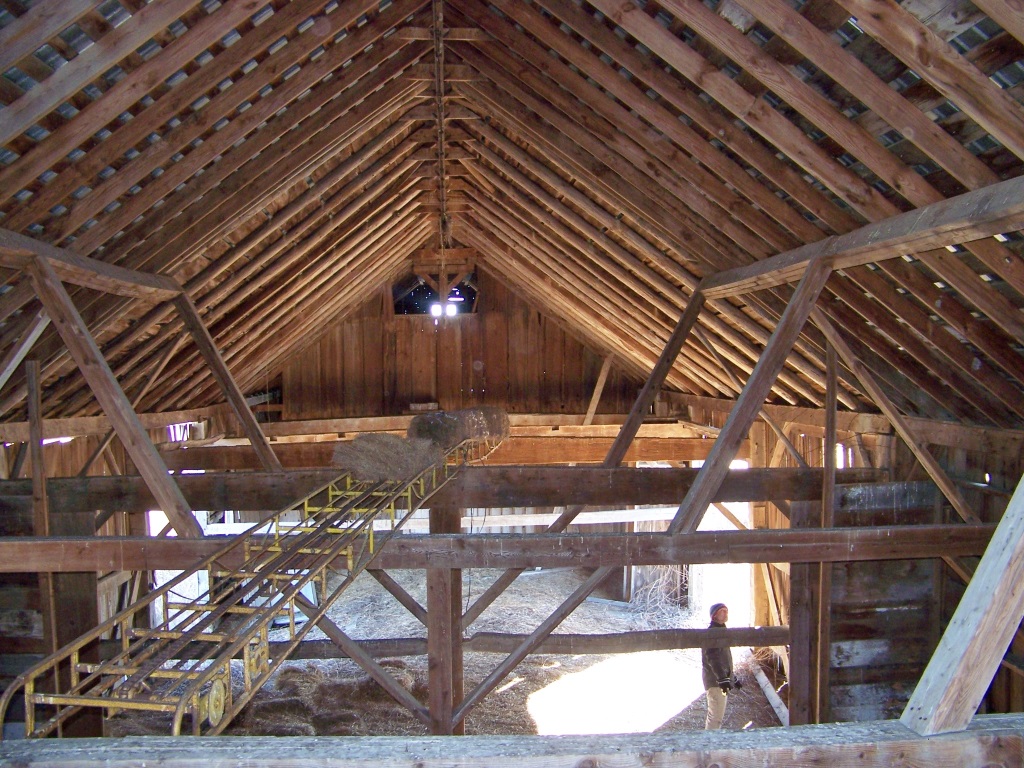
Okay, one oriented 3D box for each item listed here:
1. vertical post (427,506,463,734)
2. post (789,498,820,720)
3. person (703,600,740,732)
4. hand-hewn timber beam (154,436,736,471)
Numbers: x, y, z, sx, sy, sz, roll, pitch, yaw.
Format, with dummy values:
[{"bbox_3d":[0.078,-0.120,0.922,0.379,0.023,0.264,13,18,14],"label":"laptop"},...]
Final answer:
[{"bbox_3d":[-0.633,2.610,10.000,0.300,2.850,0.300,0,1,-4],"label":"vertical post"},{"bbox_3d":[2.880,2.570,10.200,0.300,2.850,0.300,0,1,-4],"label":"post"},{"bbox_3d":[2.376,3.370,11.800,0.420,1.760,0.500,0,1,9],"label":"person"},{"bbox_3d":[-0.861,0.952,14.500,8.300,0.310,0.300,-1,1,-4],"label":"hand-hewn timber beam"}]

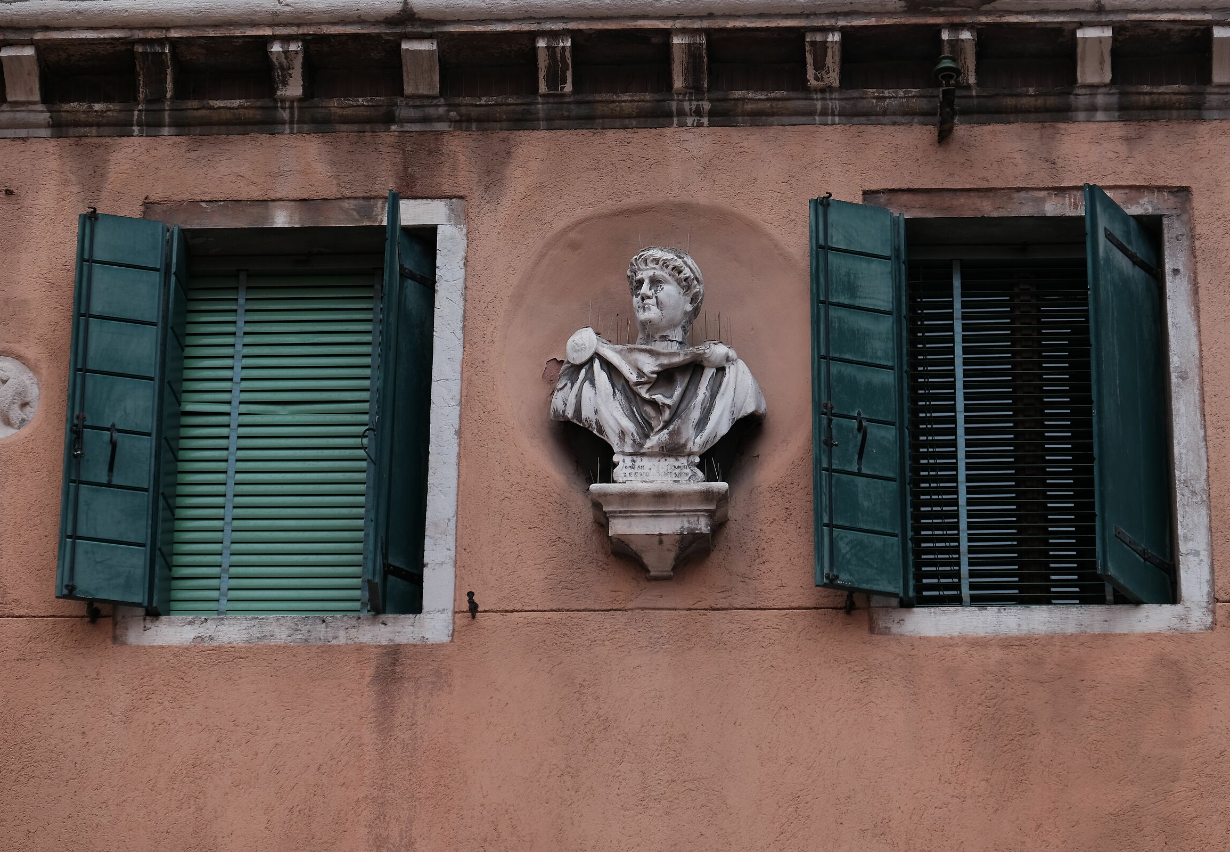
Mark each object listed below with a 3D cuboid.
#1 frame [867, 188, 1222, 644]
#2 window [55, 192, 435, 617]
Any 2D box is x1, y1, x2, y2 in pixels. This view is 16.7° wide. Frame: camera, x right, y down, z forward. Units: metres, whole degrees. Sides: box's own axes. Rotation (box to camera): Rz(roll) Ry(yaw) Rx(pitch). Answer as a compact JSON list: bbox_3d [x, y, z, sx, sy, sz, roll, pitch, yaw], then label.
[{"bbox_3d":[1.250,-0.034,12.523,0.999,1.469,0.150,-1,-25,3],"label":"frame"},{"bbox_3d":[-1.089,-0.044,12.531,1.090,1.305,0.360,-1,-25,3],"label":"window"}]

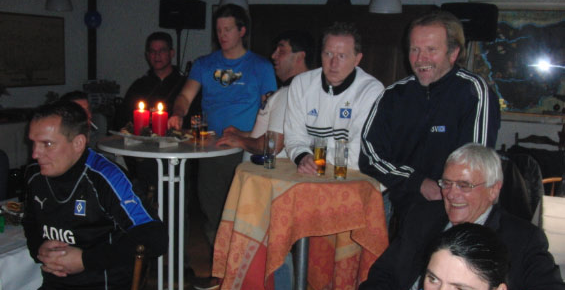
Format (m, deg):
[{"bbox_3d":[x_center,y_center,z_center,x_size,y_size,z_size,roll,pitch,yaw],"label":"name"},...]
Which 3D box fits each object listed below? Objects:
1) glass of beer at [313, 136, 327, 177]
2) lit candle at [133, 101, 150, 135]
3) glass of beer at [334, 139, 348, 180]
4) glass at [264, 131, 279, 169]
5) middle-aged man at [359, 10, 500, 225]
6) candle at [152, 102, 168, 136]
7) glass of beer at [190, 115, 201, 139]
[{"bbox_3d":[0.154,0.043,2.410,0.053,0.152,0.053,2,7,0],"label":"glass of beer"},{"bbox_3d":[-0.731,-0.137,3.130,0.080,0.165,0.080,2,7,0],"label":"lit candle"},{"bbox_3d":[0.231,0.053,2.332,0.053,0.155,0.053,2,7,0],"label":"glass of beer"},{"bbox_3d":[-0.049,0.013,2.561,0.056,0.163,0.056,2,7,0],"label":"glass"},{"bbox_3d":[0.575,0.300,2.414,0.580,1.620,0.420,5,8,28],"label":"middle-aged man"},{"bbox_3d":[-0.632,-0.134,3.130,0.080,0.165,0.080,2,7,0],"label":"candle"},{"bbox_3d":[-0.484,-0.102,3.364,0.056,0.135,0.056,2,7,0],"label":"glass of beer"}]

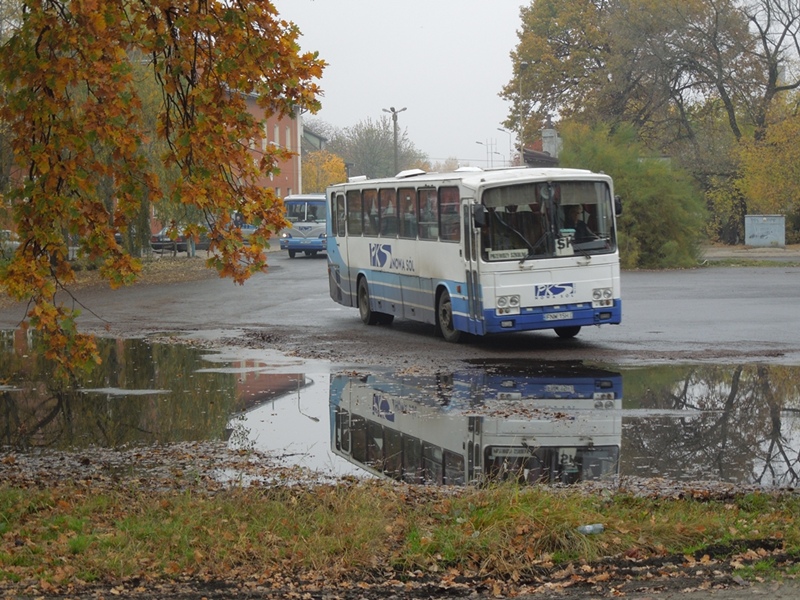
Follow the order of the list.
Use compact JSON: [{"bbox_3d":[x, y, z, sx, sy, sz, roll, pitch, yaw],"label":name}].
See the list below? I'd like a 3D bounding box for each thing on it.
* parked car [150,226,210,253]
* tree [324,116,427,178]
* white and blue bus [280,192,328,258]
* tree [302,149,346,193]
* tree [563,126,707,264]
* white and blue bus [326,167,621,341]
[{"bbox_3d":[-11.400,-3.300,96.000,1.740,1.420,4.450,1,3,20],"label":"parked car"},{"bbox_3d":[-2.850,-14.850,210.000,12.300,13.050,11.500,0,3,0],"label":"tree"},{"bbox_3d":[-3.970,-3.810,92.200,2.500,3.060,10.500,0,3,6],"label":"white and blue bus"},{"bbox_3d":[-7.200,-10.150,168.000,4.700,7.950,4.700,0,3,0],"label":"tree"},{"bbox_3d":[9.600,-4.340,74.700,6.100,6.000,5.700,0,3,0],"label":"tree"},{"bbox_3d":[1.048,-0.994,36.153,2.520,3.120,11.200,-4,4,-16],"label":"white and blue bus"}]

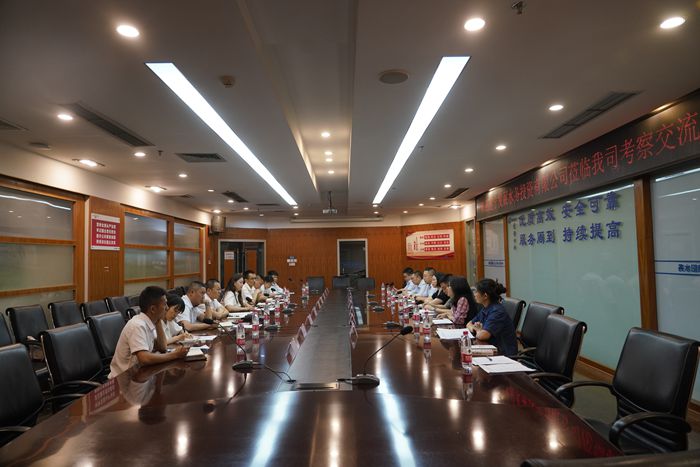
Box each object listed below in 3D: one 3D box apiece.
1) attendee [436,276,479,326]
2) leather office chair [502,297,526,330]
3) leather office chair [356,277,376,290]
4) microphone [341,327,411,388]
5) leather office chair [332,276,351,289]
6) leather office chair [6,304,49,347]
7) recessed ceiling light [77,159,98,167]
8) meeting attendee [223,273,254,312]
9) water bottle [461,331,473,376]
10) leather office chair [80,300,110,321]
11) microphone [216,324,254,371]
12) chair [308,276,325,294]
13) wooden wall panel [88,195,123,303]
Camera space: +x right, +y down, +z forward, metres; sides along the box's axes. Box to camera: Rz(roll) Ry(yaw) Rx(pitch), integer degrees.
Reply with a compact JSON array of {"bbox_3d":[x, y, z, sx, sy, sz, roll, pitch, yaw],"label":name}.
[{"bbox_3d":[1.215,1.093,5.084,0.640,1.230,0.500,-1,-3,0],"label":"attendee"},{"bbox_3d":[1.607,1.225,5.169,0.640,0.960,0.600,-1,-3,0],"label":"leather office chair"},{"bbox_3d":[0.410,1.514,10.687,0.600,1.000,0.640,-1,-3,-1],"label":"leather office chair"},{"bbox_3d":[0.190,0.682,2.598,0.335,0.316,0.145,-1,-3,0],"label":"microphone"},{"bbox_3d":[-0.220,1.629,12.130,0.600,0.960,0.640,-1,-3,0],"label":"leather office chair"},{"bbox_3d":[-3.100,1.263,4.813,0.660,1.010,0.610,-1,-3,1],"label":"leather office chair"},{"bbox_3d":[-3.340,-0.874,5.949,0.200,0.060,0.200,-1,-3,-1],"label":"recessed ceiling light"},{"bbox_3d":[-1.504,1.166,6.133,0.680,1.280,0.500,-1,-3,2],"label":"meeting attendee"},{"bbox_3d":[0.725,0.732,2.913,0.065,0.231,0.065,-1,-3,0],"label":"water bottle"},{"bbox_3d":[-2.938,1.320,5.732,0.640,0.990,0.610,-2,-3,11],"label":"leather office chair"},{"bbox_3d":[-0.799,0.715,3.029,0.360,0.305,0.130,-1,-3,5],"label":"microphone"},{"bbox_3d":[-0.870,1.641,12.127,0.600,0.960,0.640,-1,-3,0],"label":"chair"},{"bbox_3d":[-3.591,0.702,6.872,0.060,2.375,1.000,-1,-3,-1],"label":"wooden wall panel"}]

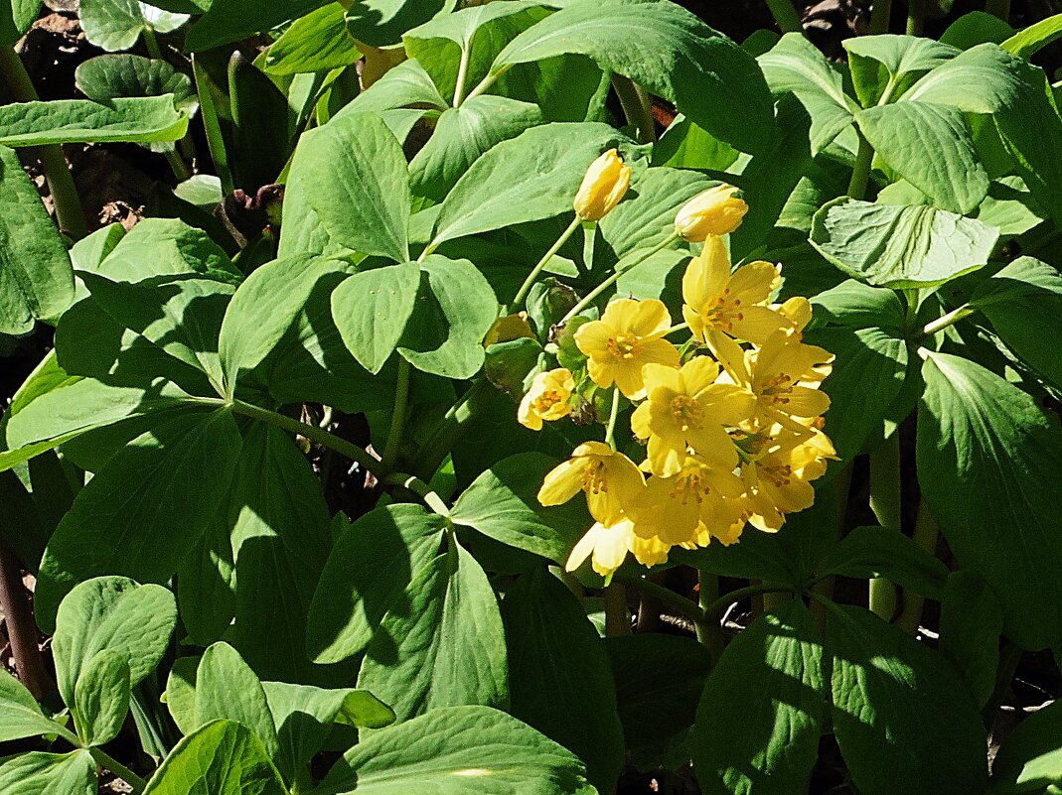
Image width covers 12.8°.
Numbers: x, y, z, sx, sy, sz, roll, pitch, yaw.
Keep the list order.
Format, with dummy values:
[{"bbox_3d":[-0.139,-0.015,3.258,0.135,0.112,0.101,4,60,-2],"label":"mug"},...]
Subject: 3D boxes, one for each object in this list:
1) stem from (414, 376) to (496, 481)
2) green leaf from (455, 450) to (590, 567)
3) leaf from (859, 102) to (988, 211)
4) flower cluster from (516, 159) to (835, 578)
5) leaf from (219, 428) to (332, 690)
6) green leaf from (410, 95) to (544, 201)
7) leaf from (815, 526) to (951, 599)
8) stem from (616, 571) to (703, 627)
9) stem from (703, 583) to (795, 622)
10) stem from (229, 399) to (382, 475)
[{"bbox_3d":[-0.016,0.007,1.005,0.005,0.025,0.005,40,14,12],"label":"stem"},{"bbox_3d":[-0.002,0.024,0.995,0.031,0.008,0.021,15,58,9],"label":"green leaf"},{"bbox_3d":[0.080,-0.049,0.970,0.031,0.009,0.018,44,58,11],"label":"leaf"},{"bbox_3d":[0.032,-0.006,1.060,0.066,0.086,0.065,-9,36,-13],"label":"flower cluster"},{"bbox_3d":[-0.050,0.031,0.925,0.022,0.008,0.052,-3,76,-1],"label":"leaf"},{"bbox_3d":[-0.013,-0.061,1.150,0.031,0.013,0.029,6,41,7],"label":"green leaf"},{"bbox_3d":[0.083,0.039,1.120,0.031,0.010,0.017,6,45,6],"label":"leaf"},{"bbox_3d":[0.026,0.043,1.000,0.021,0.004,0.004,25,61,8],"label":"stem"},{"bbox_3d":[0.043,0.041,0.940,0.018,0.004,0.004,-23,0,12],"label":"stem"},{"bbox_3d":[-0.045,0.008,0.935,0.034,0.004,0.004,26,0,9],"label":"stem"}]

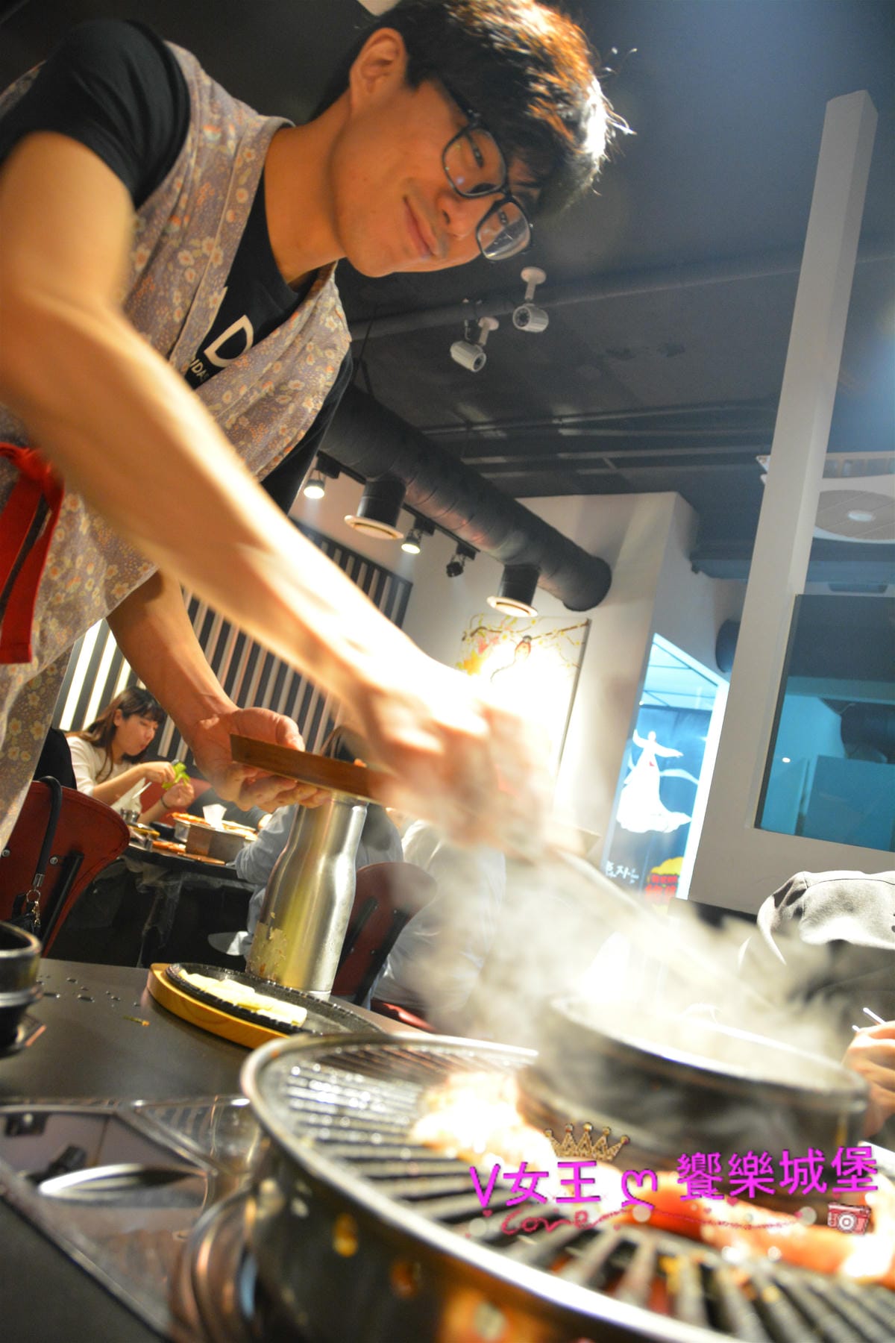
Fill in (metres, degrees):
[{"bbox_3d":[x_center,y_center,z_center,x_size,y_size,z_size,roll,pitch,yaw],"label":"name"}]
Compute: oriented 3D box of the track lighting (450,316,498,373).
[{"bbox_3d":[0.098,-1.197,3.700,0.130,0.178,0.080,10,-10,18],"label":"track lighting"}]

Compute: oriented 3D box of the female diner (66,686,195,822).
[{"bbox_3d":[-1.146,0.635,3.251,0.720,1.207,0.520,8,-11,30],"label":"female diner"}]

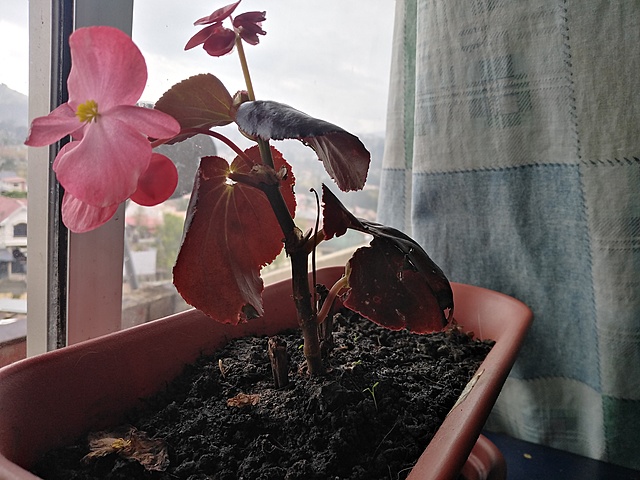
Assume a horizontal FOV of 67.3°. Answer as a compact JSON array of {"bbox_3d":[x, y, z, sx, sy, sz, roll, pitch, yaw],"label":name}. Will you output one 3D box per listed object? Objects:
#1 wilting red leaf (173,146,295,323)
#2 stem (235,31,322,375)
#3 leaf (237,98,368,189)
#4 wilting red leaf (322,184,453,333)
[{"bbox_3d":[-0.050,-0.004,0.281,0.067,0.103,0.045,6,9,0],"label":"wilting red leaf"},{"bbox_3d":[-0.022,-0.018,0.277,0.028,0.201,0.026,-12,6,0],"label":"stem"},{"bbox_3d":[-0.010,-0.051,0.261,0.074,0.044,0.050,6,9,0],"label":"leaf"},{"bbox_3d":[0.042,0.013,0.296,0.085,0.084,0.055,4,9,-8],"label":"wilting red leaf"}]

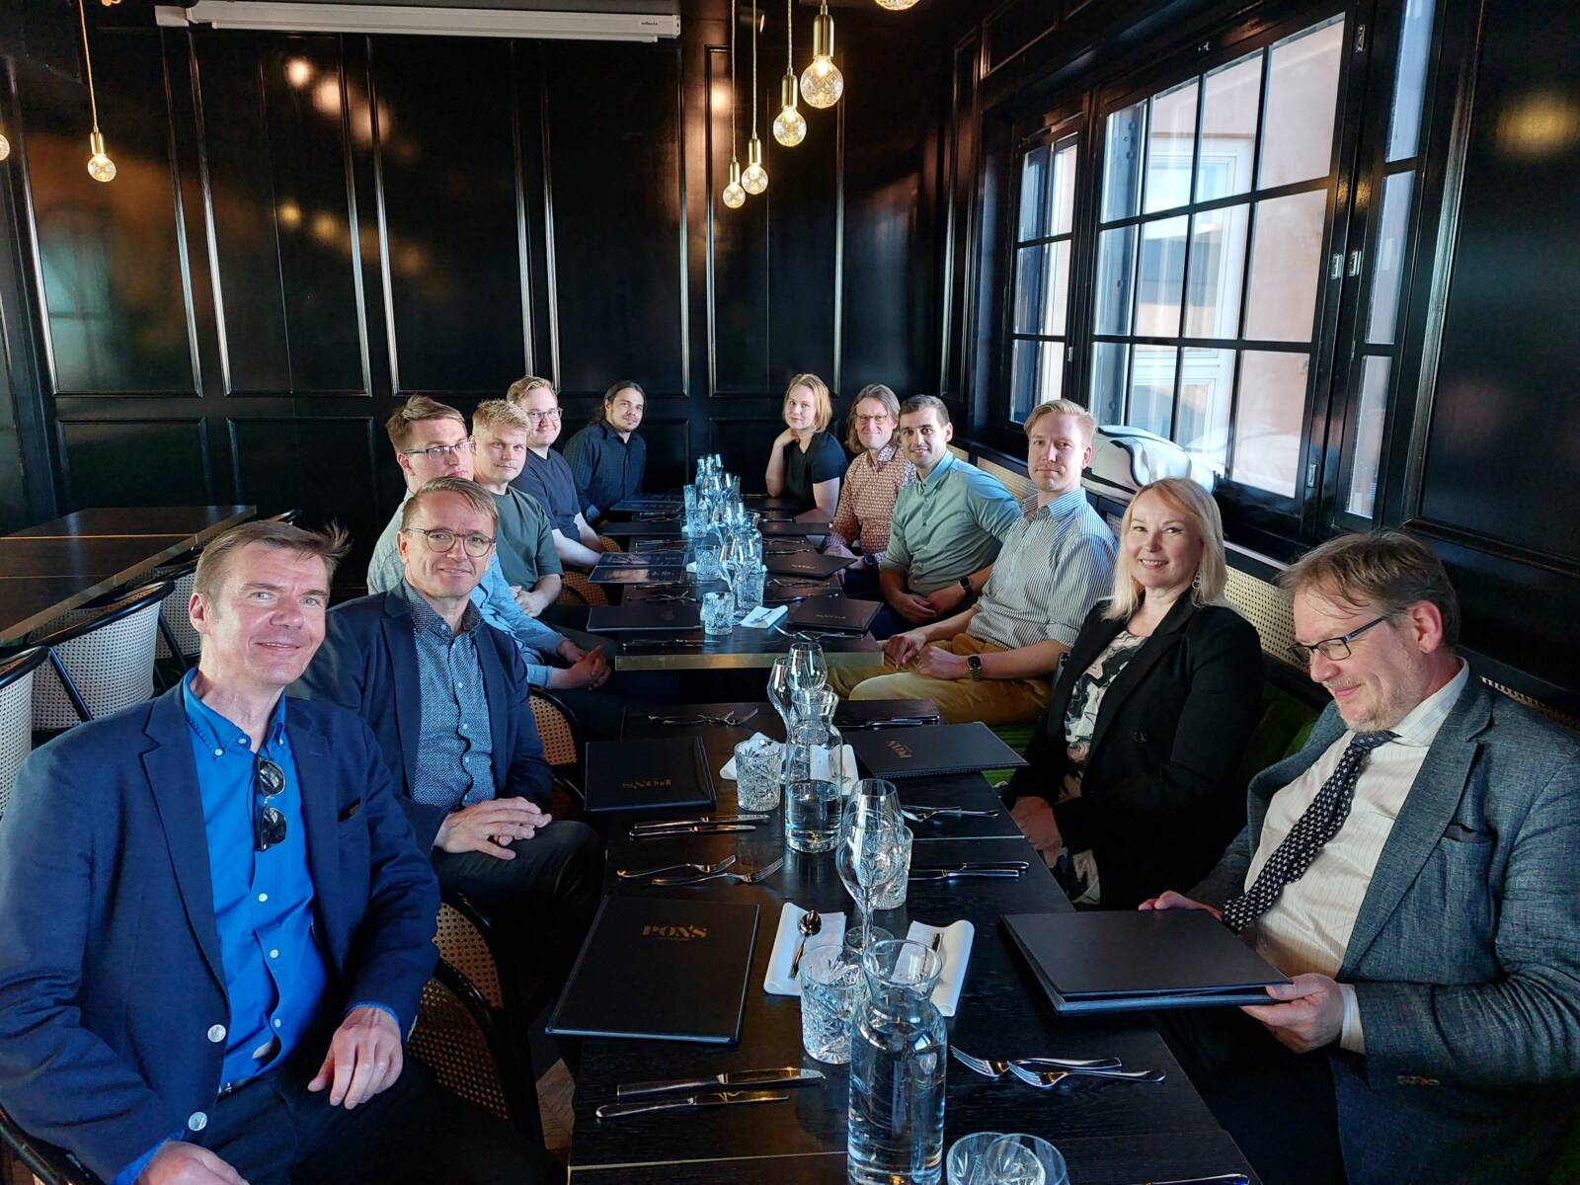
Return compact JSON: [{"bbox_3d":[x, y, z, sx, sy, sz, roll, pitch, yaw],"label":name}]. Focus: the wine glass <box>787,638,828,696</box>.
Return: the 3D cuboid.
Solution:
[{"bbox_3d":[0.032,0.213,2.243,0.082,0.210,0.082,2,14,5],"label":"wine glass"}]

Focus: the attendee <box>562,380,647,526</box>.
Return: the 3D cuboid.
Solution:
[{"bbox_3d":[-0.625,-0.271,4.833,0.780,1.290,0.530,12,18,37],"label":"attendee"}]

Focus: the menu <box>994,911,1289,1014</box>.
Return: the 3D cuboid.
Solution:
[{"bbox_3d":[0.484,0.502,1.519,0.310,0.030,0.230,0,8,-6],"label":"menu"}]

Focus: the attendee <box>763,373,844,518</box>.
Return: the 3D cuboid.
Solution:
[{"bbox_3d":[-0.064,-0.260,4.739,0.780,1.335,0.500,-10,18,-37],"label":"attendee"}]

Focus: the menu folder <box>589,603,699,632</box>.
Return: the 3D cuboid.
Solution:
[{"bbox_3d":[-0.409,0.066,3.102,0.310,0.016,0.230,-1,15,-6],"label":"menu folder"}]

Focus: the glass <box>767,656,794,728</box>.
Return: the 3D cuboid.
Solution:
[{"bbox_3d":[0.003,0.236,2.061,0.083,0.225,0.083,-1,15,-6],"label":"glass"}]

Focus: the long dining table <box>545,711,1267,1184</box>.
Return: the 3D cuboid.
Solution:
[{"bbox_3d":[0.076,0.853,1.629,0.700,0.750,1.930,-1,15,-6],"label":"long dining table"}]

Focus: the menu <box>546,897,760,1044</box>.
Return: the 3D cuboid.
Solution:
[{"bbox_3d":[-0.168,0.497,1.465,0.230,0.015,0.310,2,15,3],"label":"menu"}]

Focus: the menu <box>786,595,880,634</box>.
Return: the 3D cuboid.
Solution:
[{"bbox_3d":[0.138,0.064,3.256,0.232,0.015,0.318,4,14,14],"label":"menu"}]

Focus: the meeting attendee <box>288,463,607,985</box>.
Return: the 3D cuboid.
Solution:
[{"bbox_3d":[-0.565,0.417,2.297,0.750,1.290,0.560,9,16,31],"label":"meeting attendee"}]

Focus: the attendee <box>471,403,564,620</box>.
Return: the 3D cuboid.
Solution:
[{"bbox_3d":[-0.685,0.122,3.219,0.800,1.341,0.530,11,18,34],"label":"attendee"}]

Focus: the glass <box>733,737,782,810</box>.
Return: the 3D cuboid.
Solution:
[{"bbox_3d":[-0.058,0.333,1.979,0.085,0.103,0.085,2,14,5],"label":"glass"}]

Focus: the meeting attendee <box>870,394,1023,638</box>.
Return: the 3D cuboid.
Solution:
[{"bbox_3d":[0.288,0.054,3.533,0.800,1.346,0.550,-12,19,-40],"label":"meeting attendee"}]

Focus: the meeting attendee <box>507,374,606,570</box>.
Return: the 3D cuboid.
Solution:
[{"bbox_3d":[-0.770,-0.069,3.900,0.750,1.370,0.540,10,17,34],"label":"meeting attendee"}]

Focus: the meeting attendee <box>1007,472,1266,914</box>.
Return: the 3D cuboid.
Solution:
[{"bbox_3d":[0.632,0.417,2.265,0.750,1.290,0.520,-6,15,-23],"label":"meeting attendee"}]

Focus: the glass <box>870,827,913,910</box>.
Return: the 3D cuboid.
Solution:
[{"bbox_3d":[0.144,0.415,1.652,0.085,0.102,0.085,2,14,5],"label":"glass"}]

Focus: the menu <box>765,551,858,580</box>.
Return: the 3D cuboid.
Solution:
[{"bbox_3d":[0.075,-0.089,3.871,0.232,0.015,0.318,6,15,22],"label":"menu"}]

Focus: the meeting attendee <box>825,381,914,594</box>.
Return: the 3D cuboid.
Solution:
[{"bbox_3d":[0.214,-0.104,4.190,0.750,1.360,0.520,-11,18,-38],"label":"meeting attendee"}]

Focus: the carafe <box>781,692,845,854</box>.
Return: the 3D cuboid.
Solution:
[{"bbox_3d":[0.042,0.299,1.822,0.096,0.245,0.096,2,14,5],"label":"carafe"}]

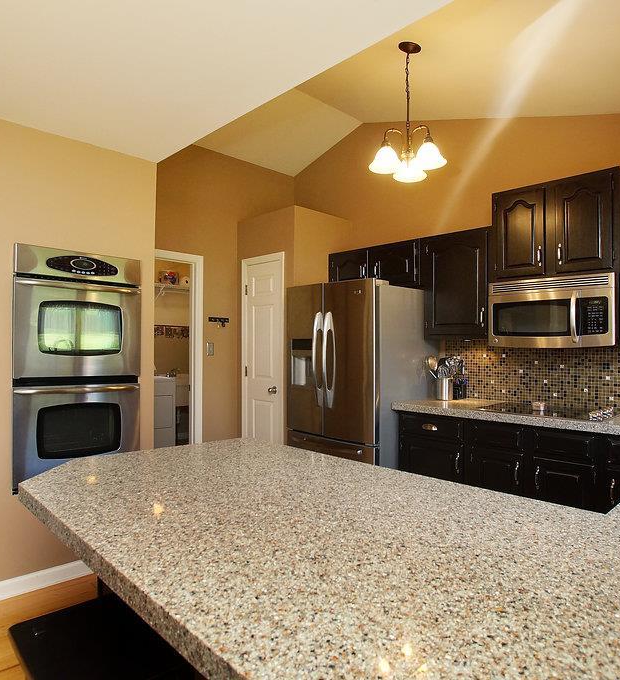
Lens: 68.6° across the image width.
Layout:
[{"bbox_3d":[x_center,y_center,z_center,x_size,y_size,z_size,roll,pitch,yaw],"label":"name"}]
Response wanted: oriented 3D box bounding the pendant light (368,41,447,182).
[{"bbox_3d":[0.573,-1.358,2.650,0.440,0.750,0.440,0,0,0],"label":"pendant light"}]

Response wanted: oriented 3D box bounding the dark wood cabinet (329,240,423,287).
[{"bbox_3d":[0.608,-0.589,3.941,0.958,0.379,0.335,0,0,45],"label":"dark wood cabinet"}]

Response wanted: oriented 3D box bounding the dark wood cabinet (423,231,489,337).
[{"bbox_3d":[1.147,-0.394,3.410,0.551,0.764,0.335,0,0,45],"label":"dark wood cabinet"}]

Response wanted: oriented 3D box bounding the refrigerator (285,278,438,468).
[{"bbox_3d":[0.377,0.458,3.782,0.913,1.784,0.800,0,0,45],"label":"refrigerator"}]

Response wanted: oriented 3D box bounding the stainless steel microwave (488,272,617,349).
[{"bbox_3d":[1.582,-0.176,2.929,0.732,0.410,0.410,0,0,45],"label":"stainless steel microwave"}]

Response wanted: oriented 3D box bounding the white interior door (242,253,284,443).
[{"bbox_3d":[-0.408,0.301,4.061,0.585,2.090,0.080,0,0,45],"label":"white interior door"}]

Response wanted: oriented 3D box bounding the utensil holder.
[{"bbox_3d":[1.007,0.359,3.375,0.114,0.166,0.114,0,0,45],"label":"utensil holder"}]

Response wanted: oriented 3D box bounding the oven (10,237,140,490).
[{"bbox_3d":[-1.500,0.146,2.818,0.600,1.307,0.685,0,0,45],"label":"oven"}]

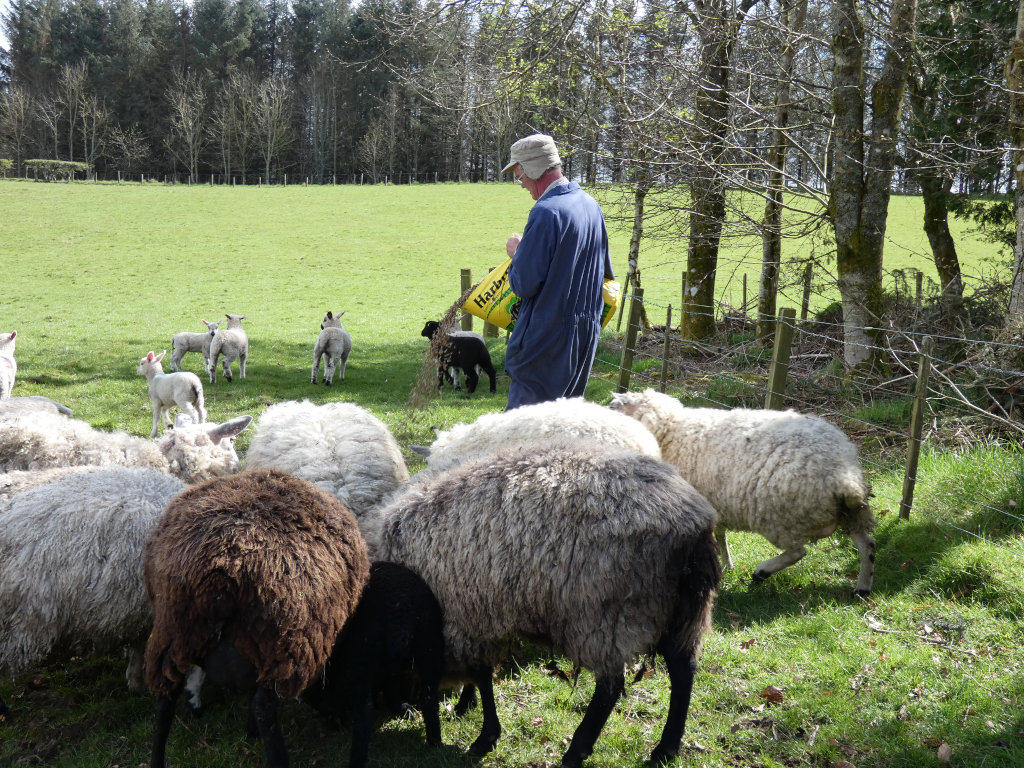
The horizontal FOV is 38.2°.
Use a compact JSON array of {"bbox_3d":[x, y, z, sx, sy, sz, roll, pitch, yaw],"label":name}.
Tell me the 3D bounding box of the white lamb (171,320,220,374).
[{"bbox_3d":[-2.561,-0.300,11.968,0.450,0.440,0.170,1,8,9],"label":"white lamb"}]

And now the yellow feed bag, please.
[{"bbox_3d":[0.127,-0.386,6.386,0.680,0.310,0.210,1,2,-12],"label":"yellow feed bag"}]

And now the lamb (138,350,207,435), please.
[{"bbox_3d":[-2.070,0.063,8.990,0.530,0.520,0.190,5,9,34],"label":"lamb"}]

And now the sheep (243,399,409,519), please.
[{"bbox_3d":[-0.648,0.461,5.310,0.510,0.730,1.080,1,8,5],"label":"sheep"}]

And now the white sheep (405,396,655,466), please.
[{"bbox_3d":[0.079,0.436,5.458,1.020,0.730,0.470,2,8,16],"label":"white sheep"}]

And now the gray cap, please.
[{"bbox_3d":[0.083,-0.964,6.270,0.260,0.175,0.190,-8,4,22],"label":"gray cap"}]

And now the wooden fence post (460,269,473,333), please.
[{"bbox_3d":[-0.432,-0.721,14.030,0.100,0.720,0.100,0,8,0],"label":"wooden fence post"}]

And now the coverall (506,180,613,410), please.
[{"bbox_3d":[0.192,-0.109,6.242,0.380,1.470,0.500,7,10,41],"label":"coverall"}]

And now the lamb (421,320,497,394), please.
[{"bbox_3d":[-0.392,-0.185,10.823,0.550,0.520,0.180,2,8,16],"label":"lamb"}]

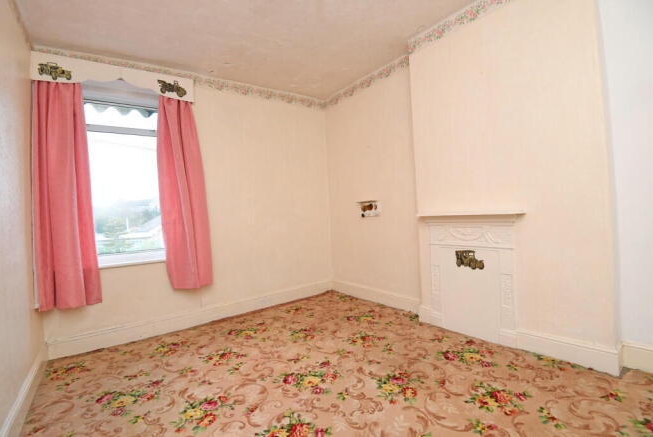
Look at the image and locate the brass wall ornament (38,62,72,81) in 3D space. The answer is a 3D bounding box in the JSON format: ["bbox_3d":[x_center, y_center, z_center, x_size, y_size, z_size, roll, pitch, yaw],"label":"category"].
[{"bbox_3d":[-2.165,-1.176,2.327,0.199,0.140,0.022,-3,0,-36],"label":"brass wall ornament"}]

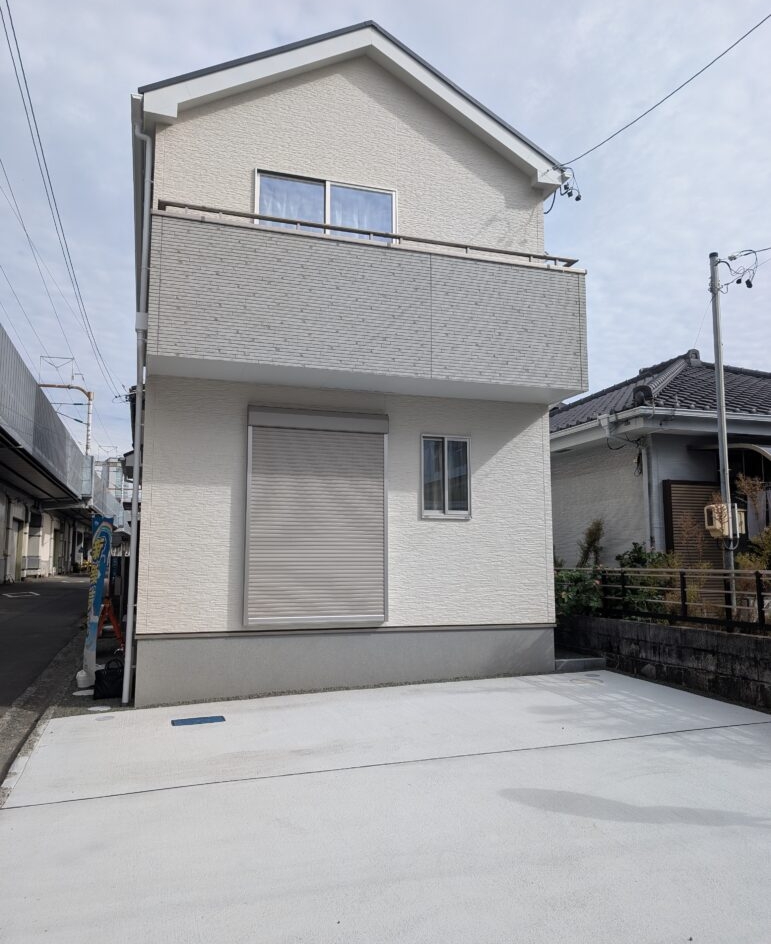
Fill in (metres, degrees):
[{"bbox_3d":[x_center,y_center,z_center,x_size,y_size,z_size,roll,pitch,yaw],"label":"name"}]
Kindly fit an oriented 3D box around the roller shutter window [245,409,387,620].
[{"bbox_3d":[-0.734,0.474,7.755,1.573,2.313,0.130,2,-7,-17],"label":"roller shutter window"}]

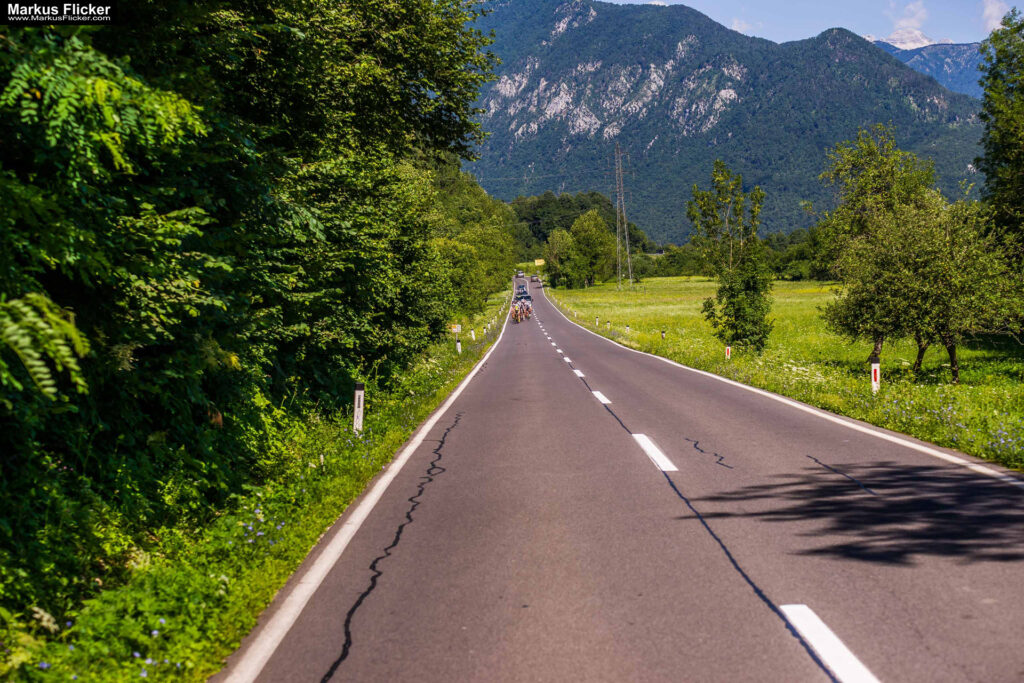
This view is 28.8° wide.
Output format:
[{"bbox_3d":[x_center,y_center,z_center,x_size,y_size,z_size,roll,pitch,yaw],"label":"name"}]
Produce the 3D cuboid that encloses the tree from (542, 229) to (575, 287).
[{"bbox_3d":[9.574,-17.192,410.000,6.800,12.100,6.600,-2,1,0],"label":"tree"}]

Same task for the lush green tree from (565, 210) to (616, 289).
[{"bbox_3d":[16.360,-19.278,415.000,10.900,15.900,10.500,-2,1,0],"label":"lush green tree"}]

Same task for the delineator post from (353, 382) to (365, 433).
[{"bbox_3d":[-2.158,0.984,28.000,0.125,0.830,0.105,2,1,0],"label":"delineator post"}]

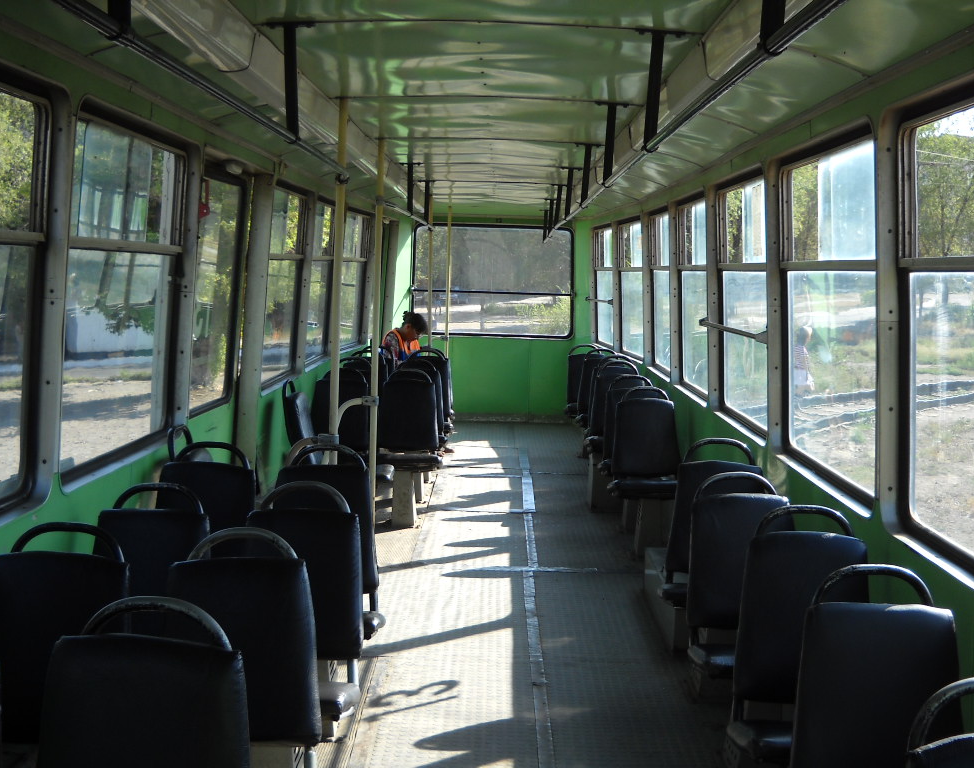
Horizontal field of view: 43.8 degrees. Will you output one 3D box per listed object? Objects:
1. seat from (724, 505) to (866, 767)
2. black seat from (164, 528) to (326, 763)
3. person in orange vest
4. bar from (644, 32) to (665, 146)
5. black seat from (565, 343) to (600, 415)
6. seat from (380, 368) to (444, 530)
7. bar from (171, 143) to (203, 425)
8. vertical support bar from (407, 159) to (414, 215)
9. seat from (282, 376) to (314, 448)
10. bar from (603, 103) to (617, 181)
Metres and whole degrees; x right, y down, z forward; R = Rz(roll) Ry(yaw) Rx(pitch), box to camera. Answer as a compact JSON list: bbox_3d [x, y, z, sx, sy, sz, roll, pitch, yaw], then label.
[{"bbox_3d":[0.819,0.632,3.266,0.420,0.640,0.500,2,5,1],"label":"seat"},{"bbox_3d":[-0.619,0.662,2.825,0.420,0.570,0.480,2,5,1],"label":"black seat"},{"bbox_3d":[-0.632,-0.017,10.258,0.650,1.188,0.450,4,6,24],"label":"person in orange vest"},{"bbox_3d":[0.473,-0.833,3.446,0.037,0.319,0.020,2,5,0],"label":"bar"},{"bbox_3d":[0.889,-0.054,10.805,0.420,0.570,0.480,2,5,1],"label":"black seat"},{"bbox_3d":[-0.489,0.391,7.571,0.420,0.988,0.500,2,5,1],"label":"seat"},{"bbox_3d":[-1.218,-0.391,4.939,0.070,1.139,0.130,4,5,0],"label":"bar"},{"bbox_3d":[-0.498,-1.279,7.948,0.037,0.340,0.020,2,5,0],"label":"vertical support bar"},{"bbox_3d":[-0.797,0.327,6.342,0.550,0.680,0.420,2,5,1],"label":"seat"},{"bbox_3d":[0.471,-0.923,4.641,0.033,0.293,0.030,3,5,1],"label":"bar"}]

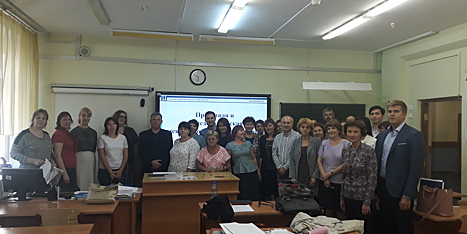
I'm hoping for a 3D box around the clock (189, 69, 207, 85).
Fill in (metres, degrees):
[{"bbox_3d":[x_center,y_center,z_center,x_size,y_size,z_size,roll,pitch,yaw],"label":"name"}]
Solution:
[{"bbox_3d":[-0.628,-0.706,6.487,0.300,0.300,0.045,1,-2,-12],"label":"clock"}]

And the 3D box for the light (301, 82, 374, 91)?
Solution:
[{"bbox_3d":[1.863,-0.537,6.470,1.290,0.120,0.140,1,-2,-12],"label":"light"}]

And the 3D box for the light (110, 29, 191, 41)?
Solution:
[{"bbox_3d":[-1.267,-1.285,5.791,1.250,0.100,0.150,1,-2,-12],"label":"light"}]

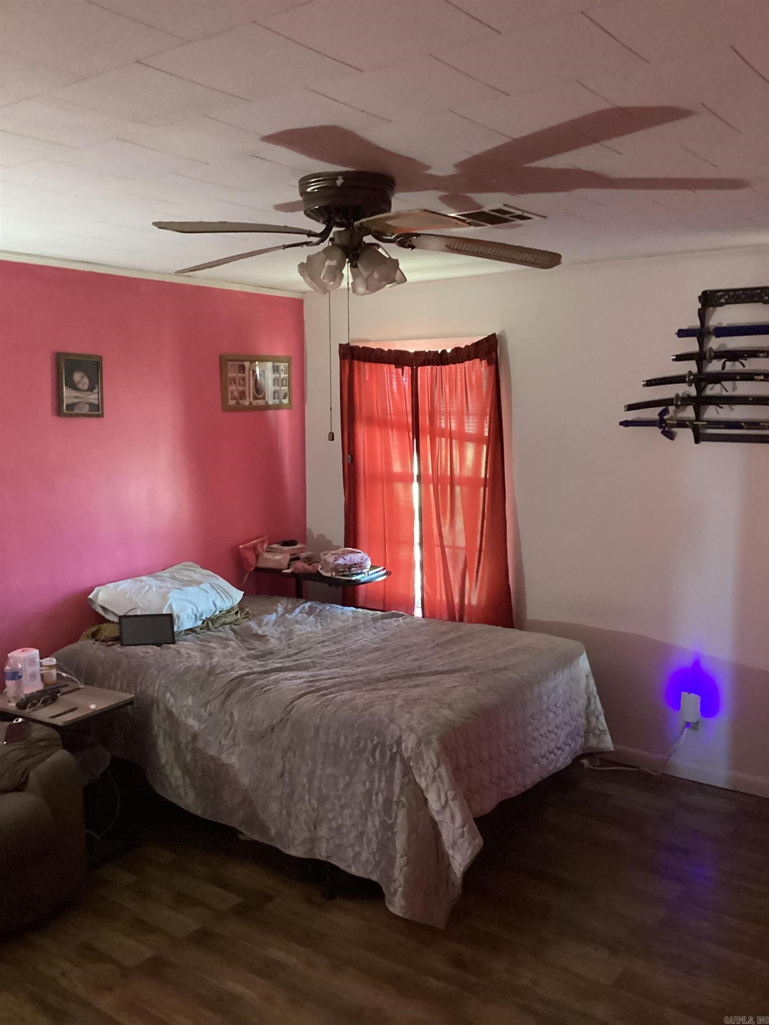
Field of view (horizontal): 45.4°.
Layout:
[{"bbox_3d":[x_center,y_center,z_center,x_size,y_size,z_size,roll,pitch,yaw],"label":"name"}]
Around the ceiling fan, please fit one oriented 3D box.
[{"bbox_3d":[-0.124,-0.813,2.739,1.310,0.335,1.310,5,9,36],"label":"ceiling fan"}]

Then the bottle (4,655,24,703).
[{"bbox_3d":[-1.533,0.691,3.800,0.066,0.200,0.066,5,9,36],"label":"bottle"}]

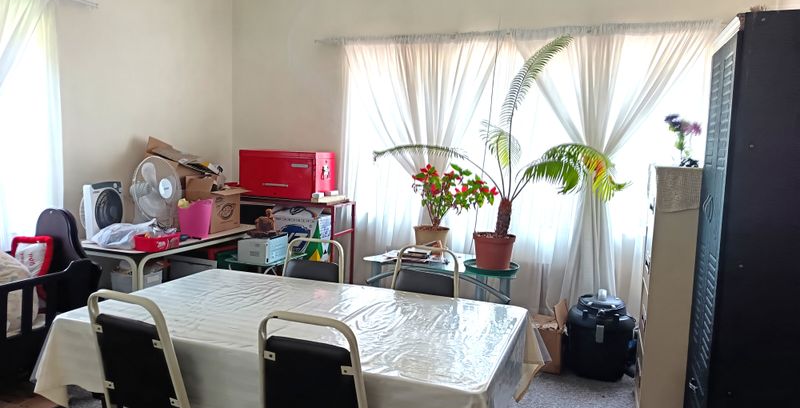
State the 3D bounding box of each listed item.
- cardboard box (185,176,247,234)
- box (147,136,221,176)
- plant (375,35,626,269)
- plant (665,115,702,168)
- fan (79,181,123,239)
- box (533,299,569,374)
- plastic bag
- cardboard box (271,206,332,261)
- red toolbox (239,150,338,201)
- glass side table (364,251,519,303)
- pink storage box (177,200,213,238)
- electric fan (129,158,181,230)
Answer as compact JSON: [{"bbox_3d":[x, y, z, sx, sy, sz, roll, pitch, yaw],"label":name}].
[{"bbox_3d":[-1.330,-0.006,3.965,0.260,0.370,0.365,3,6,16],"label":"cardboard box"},{"bbox_3d":[-1.522,-0.295,3.883,0.470,0.190,0.250,18,-5,-34],"label":"box"},{"bbox_3d":[0.616,-0.327,3.755,1.716,1.560,1.000,3,6,19],"label":"plant"},{"bbox_3d":[1.439,-0.322,2.815,0.175,0.265,0.140,3,6,19],"label":"plant"},{"bbox_3d":[-2.046,0.045,3.803,0.150,0.370,0.285,3,6,19],"label":"fan"},{"bbox_3d":[0.921,0.827,3.530,0.290,0.410,0.240,4,6,20],"label":"box"},{"bbox_3d":[-1.641,0.171,3.325,0.370,0.130,0.260,4,6,20],"label":"plastic bag"},{"bbox_3d":[-0.726,0.225,4.198,0.400,0.430,0.210,4,6,20],"label":"cardboard box"},{"bbox_3d":[-0.919,-0.243,4.550,0.685,0.370,0.345,3,6,19],"label":"red toolbox"},{"bbox_3d":[0.291,0.688,3.678,0.980,0.620,0.550,4,6,20],"label":"glass side table"},{"bbox_3d":[-1.464,0.094,3.943,0.235,0.270,0.220,3,6,19],"label":"pink storage box"},{"bbox_3d":[-1.777,-0.058,3.933,0.340,0.560,0.455,3,6,19],"label":"electric fan"}]

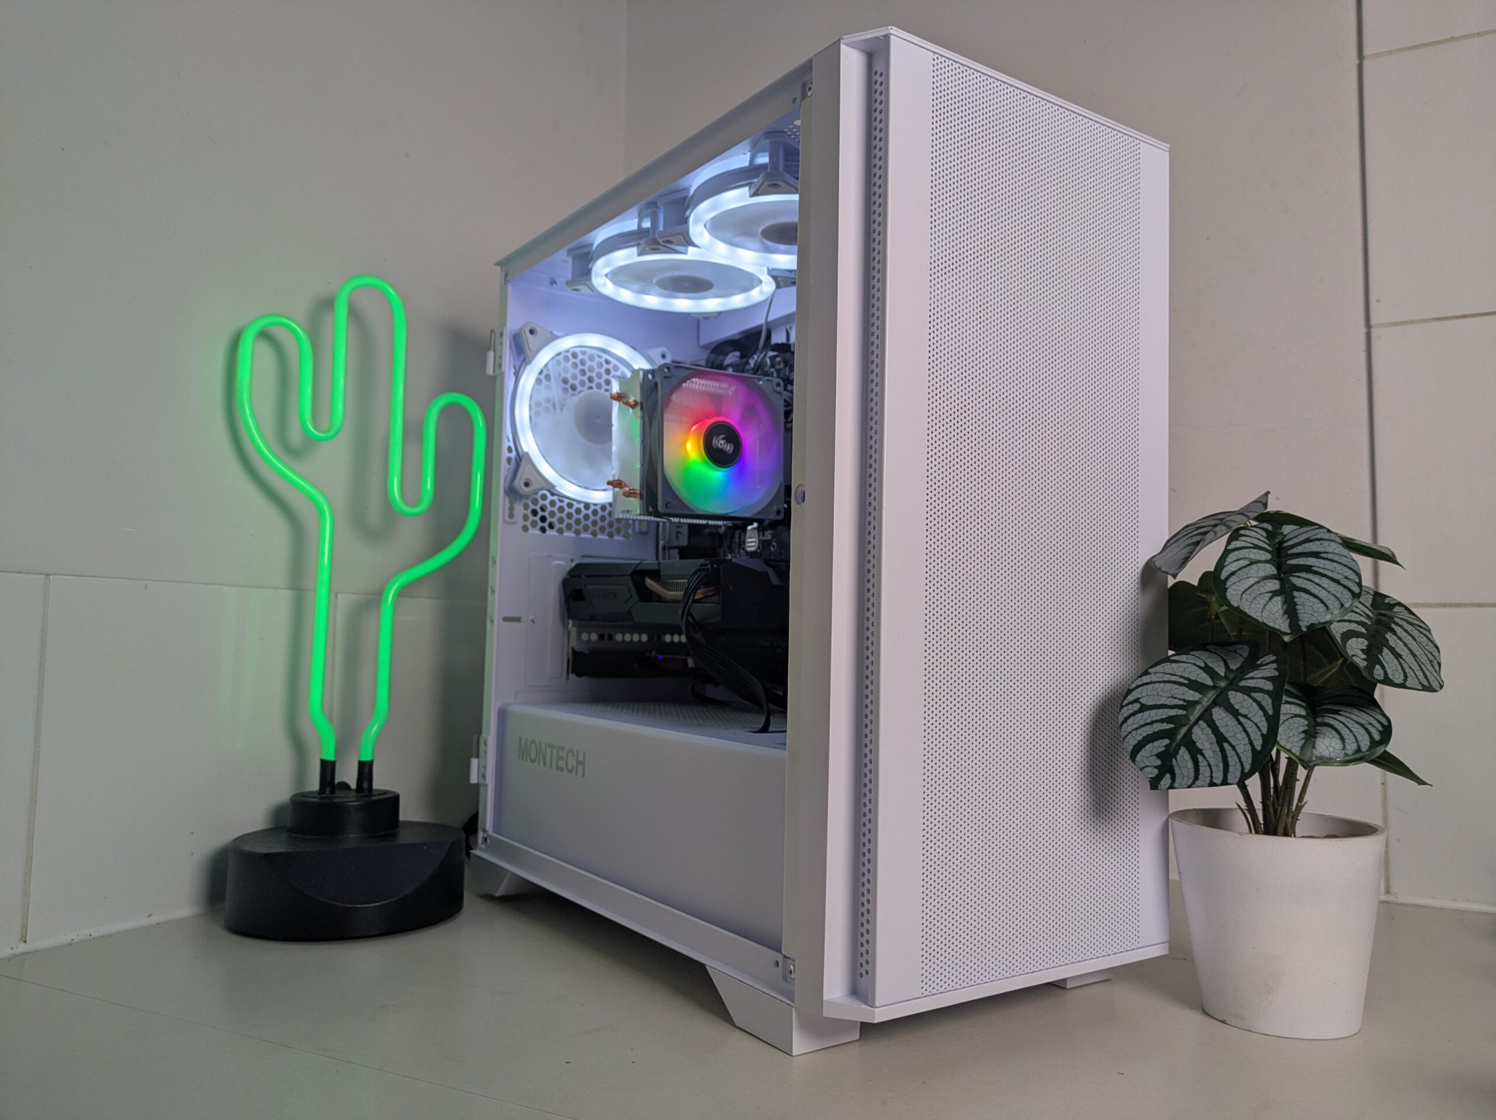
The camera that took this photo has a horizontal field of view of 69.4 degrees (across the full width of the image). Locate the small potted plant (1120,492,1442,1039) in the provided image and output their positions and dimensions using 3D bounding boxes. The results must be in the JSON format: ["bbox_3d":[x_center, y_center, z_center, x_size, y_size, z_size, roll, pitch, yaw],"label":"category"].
[{"bbox_3d":[0.253,0.092,0.518,0.152,0.243,0.150,0,-4,25],"label":"small potted plant"}]

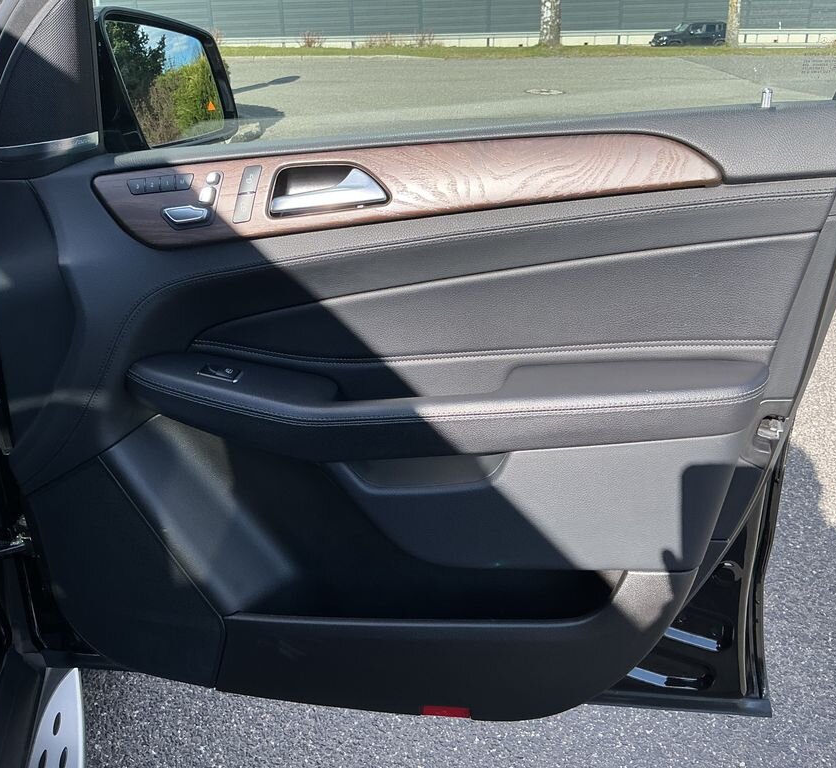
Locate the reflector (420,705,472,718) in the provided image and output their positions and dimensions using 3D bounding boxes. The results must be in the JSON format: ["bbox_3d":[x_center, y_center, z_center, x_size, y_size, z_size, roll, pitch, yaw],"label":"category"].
[{"bbox_3d":[0.037,0.438,1.148,0.065,0.016,0.010,2,23,5],"label":"reflector"}]

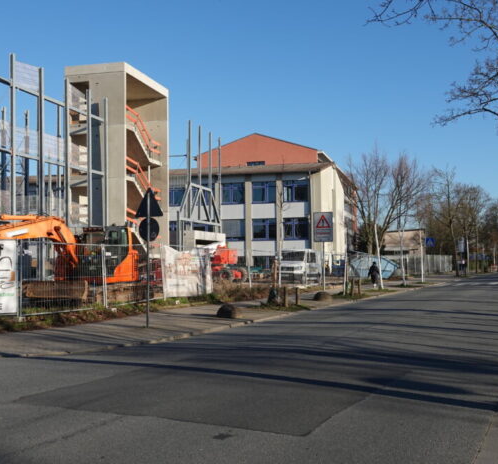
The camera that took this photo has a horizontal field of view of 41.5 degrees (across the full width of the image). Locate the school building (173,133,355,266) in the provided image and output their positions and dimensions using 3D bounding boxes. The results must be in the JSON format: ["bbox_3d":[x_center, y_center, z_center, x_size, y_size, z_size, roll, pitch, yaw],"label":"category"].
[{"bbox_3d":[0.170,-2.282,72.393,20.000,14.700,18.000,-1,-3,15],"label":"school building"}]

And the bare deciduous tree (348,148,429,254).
[{"bbox_3d":[12.300,-1.650,58.000,7.200,11.300,7.000,0,-2,0],"label":"bare deciduous tree"}]

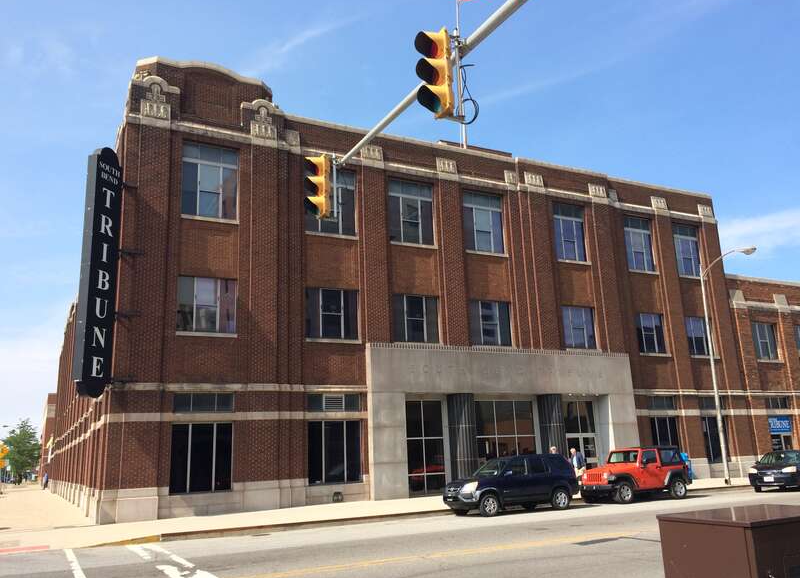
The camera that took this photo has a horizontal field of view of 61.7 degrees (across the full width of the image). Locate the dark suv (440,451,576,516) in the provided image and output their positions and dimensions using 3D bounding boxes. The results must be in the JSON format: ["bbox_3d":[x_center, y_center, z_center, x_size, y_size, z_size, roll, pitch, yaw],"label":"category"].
[{"bbox_3d":[3.393,6.006,20.787,4.570,1.680,1.800,5,-15,-27],"label":"dark suv"}]

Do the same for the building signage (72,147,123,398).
[{"bbox_3d":[-9.358,-0.615,20.918,0.380,7.950,1.070,-7,-14,19],"label":"building signage"}]

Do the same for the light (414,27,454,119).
[{"bbox_3d":[0.438,-2.705,8.362,0.390,1.060,0.340,5,-15,-27],"label":"light"}]

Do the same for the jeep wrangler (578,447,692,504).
[{"bbox_3d":[8.090,6.363,23.216,4.100,1.770,1.850,5,-15,-27],"label":"jeep wrangler"}]

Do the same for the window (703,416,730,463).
[{"bbox_3d":[15.223,7.269,32.424,1.900,2.190,0.200,5,-15,-27],"label":"window"}]

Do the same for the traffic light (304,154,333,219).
[{"bbox_3d":[-1.417,-1.777,11.666,0.400,1.060,0.340,5,-15,-27],"label":"traffic light"}]

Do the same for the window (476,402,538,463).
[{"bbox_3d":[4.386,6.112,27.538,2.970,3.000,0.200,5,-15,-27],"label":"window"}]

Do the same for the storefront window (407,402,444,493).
[{"bbox_3d":[0.989,6.119,25.999,1.690,3.510,0.140,5,-15,-27],"label":"storefront window"}]

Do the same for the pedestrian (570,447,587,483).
[{"bbox_3d":[6.707,6.809,25.155,0.420,1.660,0.550,9,-18,-40],"label":"pedestrian"}]

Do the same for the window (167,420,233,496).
[{"bbox_3d":[-6.365,5.444,21.573,1.930,2.200,0.200,5,-15,-27],"label":"window"}]

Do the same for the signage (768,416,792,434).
[{"bbox_3d":[20.209,7.225,35.541,1.850,0.930,0.100,5,-15,-27],"label":"signage"}]

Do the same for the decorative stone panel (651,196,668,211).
[{"bbox_3d":[13.396,-4.433,34.645,0.980,0.630,0.220,5,-15,-27],"label":"decorative stone panel"}]

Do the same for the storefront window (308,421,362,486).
[{"bbox_3d":[-2.347,5.841,24.010,2.020,2.220,0.140,5,-15,-27],"label":"storefront window"}]

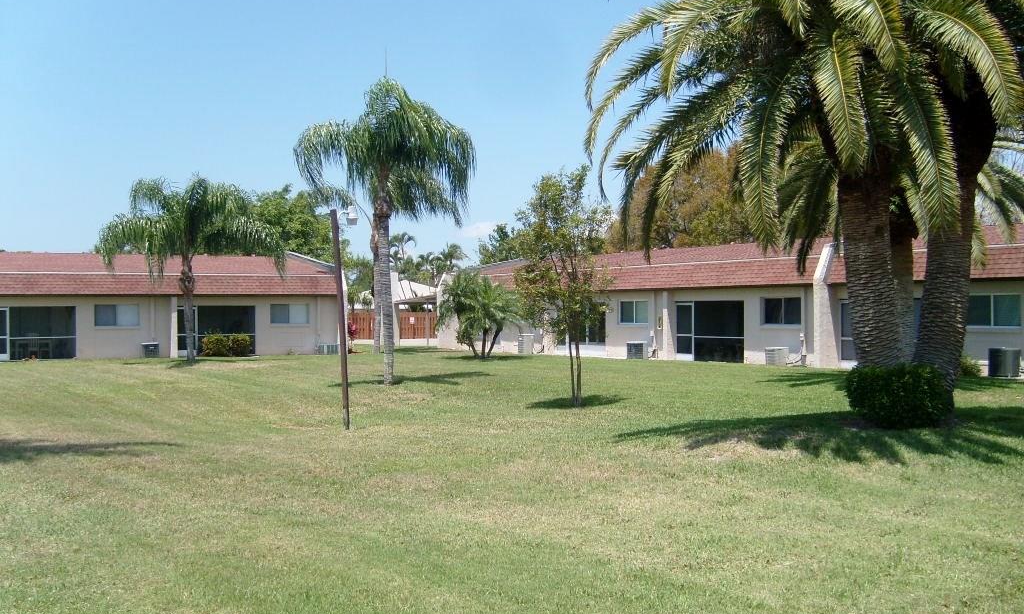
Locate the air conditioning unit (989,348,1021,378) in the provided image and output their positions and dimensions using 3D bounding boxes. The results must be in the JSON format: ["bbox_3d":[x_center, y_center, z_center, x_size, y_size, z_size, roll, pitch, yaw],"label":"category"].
[{"bbox_3d":[12.610,1.426,26.500,0.680,0.750,0.680,0,0,-37],"label":"air conditioning unit"}]

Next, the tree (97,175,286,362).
[{"bbox_3d":[-11.979,-1.439,38.700,7.000,6.950,7.000,0,0,0],"label":"tree"}]

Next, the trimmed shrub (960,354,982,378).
[{"bbox_3d":[11.966,1.524,27.200,0.750,0.620,0.800,0,0,-37],"label":"trimmed shrub"}]

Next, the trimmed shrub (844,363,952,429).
[{"bbox_3d":[5.599,1.289,15.000,1.550,0.930,1.350,0,0,0],"label":"trimmed shrub"}]

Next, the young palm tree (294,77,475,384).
[{"bbox_3d":[-3.165,-1.894,25.800,4.500,7.650,4.500,0,0,0],"label":"young palm tree"}]

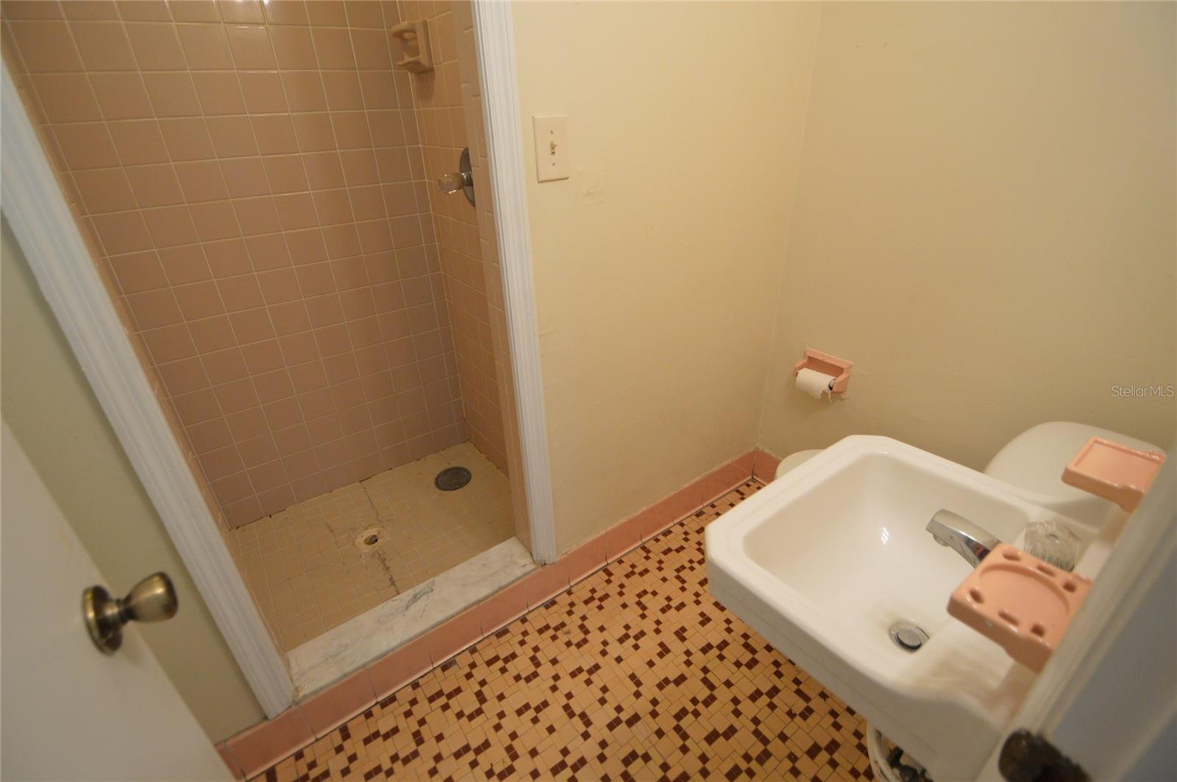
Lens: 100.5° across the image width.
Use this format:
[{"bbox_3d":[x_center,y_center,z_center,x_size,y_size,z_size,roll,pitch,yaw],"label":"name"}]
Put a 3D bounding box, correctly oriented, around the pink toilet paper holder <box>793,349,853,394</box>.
[{"bbox_3d":[0.754,-0.055,1.598,0.085,0.107,0.164,-19,31,-30],"label":"pink toilet paper holder"}]

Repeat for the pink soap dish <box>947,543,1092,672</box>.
[{"bbox_3d":[0.392,0.191,0.441,0.110,0.038,0.076,-19,31,-30],"label":"pink soap dish"}]

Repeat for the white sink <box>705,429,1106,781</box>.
[{"bbox_3d":[0.439,0.254,0.707,0.494,0.265,0.372,-19,31,-30],"label":"white sink"}]

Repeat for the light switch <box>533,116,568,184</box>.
[{"bbox_3d":[-0.079,-0.510,1.032,0.079,0.124,0.020,-19,31,-30],"label":"light switch"}]

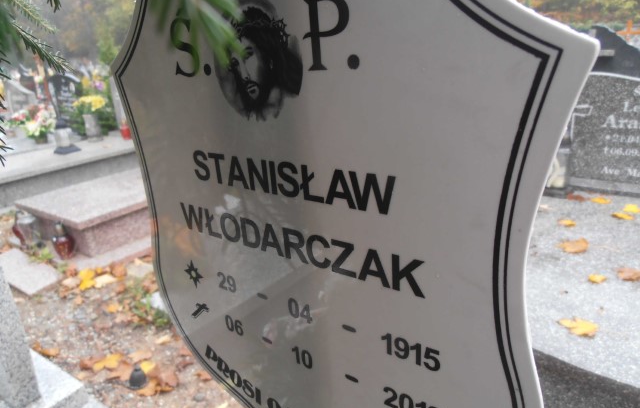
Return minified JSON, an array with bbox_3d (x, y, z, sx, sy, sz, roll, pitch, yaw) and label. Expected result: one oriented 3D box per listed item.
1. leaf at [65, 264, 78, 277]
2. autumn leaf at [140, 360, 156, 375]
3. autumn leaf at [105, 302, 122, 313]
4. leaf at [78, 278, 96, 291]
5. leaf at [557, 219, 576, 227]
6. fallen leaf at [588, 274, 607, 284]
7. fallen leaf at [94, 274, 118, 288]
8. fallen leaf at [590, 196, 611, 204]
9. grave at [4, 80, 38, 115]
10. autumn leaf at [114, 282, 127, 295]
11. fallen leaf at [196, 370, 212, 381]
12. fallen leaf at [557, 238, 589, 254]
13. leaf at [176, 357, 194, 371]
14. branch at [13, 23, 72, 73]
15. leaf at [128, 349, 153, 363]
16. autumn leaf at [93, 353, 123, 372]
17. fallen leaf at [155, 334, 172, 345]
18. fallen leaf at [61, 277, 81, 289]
[{"bbox_3d":[-1.360,0.369,2.428,0.078,0.040,0.081,-14,20,-30],"label":"leaf"},{"bbox_3d":[-0.620,0.588,1.595,0.069,0.020,0.059,-12,19,-24],"label":"autumn leaf"},{"bbox_3d":[-0.945,0.474,2.031,0.072,0.022,0.059,-13,19,-27],"label":"autumn leaf"},{"bbox_3d":[-1.191,0.412,2.273,0.087,0.028,0.090,-13,20,-29],"label":"leaf"},{"bbox_3d":[1.168,0.087,2.104,0.082,0.020,0.066,13,23,29],"label":"leaf"},{"bbox_3d":[0.998,0.272,1.597,0.054,0.020,0.048,15,24,33],"label":"fallen leaf"},{"bbox_3d":[-1.246,0.452,2.591,0.125,0.030,0.130,-10,23,-27],"label":"fallen leaf"},{"bbox_3d":[1.524,-0.019,2.411,0.091,0.020,0.097,14,24,31],"label":"fallen leaf"},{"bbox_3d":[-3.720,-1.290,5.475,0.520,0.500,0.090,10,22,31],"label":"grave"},{"bbox_3d":[-0.954,0.404,2.122,0.063,0.020,0.088,-2,19,0],"label":"autumn leaf"},{"bbox_3d":[-0.391,0.589,1.533,0.072,0.018,0.051,-2,19,0],"label":"fallen leaf"},{"bbox_3d":[0.867,0.146,1.523,0.110,0.030,0.087,-2,19,0],"label":"fallen leaf"},{"bbox_3d":[-0.486,0.576,1.602,0.069,0.022,0.059,-10,18,-20],"label":"leaf"},{"bbox_3d":[-0.375,-0.210,0.600,0.105,0.030,0.035,40,0,0],"label":"branch"},{"bbox_3d":[-0.664,0.560,1.641,0.089,0.018,0.067,-2,19,0],"label":"leaf"},{"bbox_3d":[-0.784,0.585,1.636,0.068,0.022,0.110,8,20,33],"label":"autumn leaf"},{"bbox_3d":[-0.622,0.539,1.764,0.069,0.015,0.045,-19,23,-40],"label":"fallen leaf"},{"bbox_3d":[-1.298,0.408,2.308,0.097,0.028,0.081,-14,20,-30],"label":"fallen leaf"}]

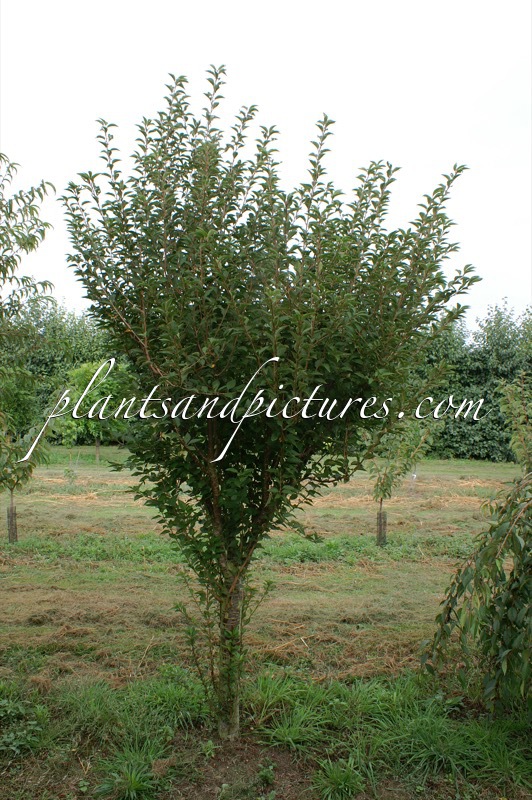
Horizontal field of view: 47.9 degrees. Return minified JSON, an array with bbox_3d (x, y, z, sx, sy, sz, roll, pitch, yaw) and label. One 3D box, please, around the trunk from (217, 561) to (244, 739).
[{"bbox_3d":[-0.188,1.338,3.170,0.135,0.910,0.130,0,-3,0],"label":"trunk"}]

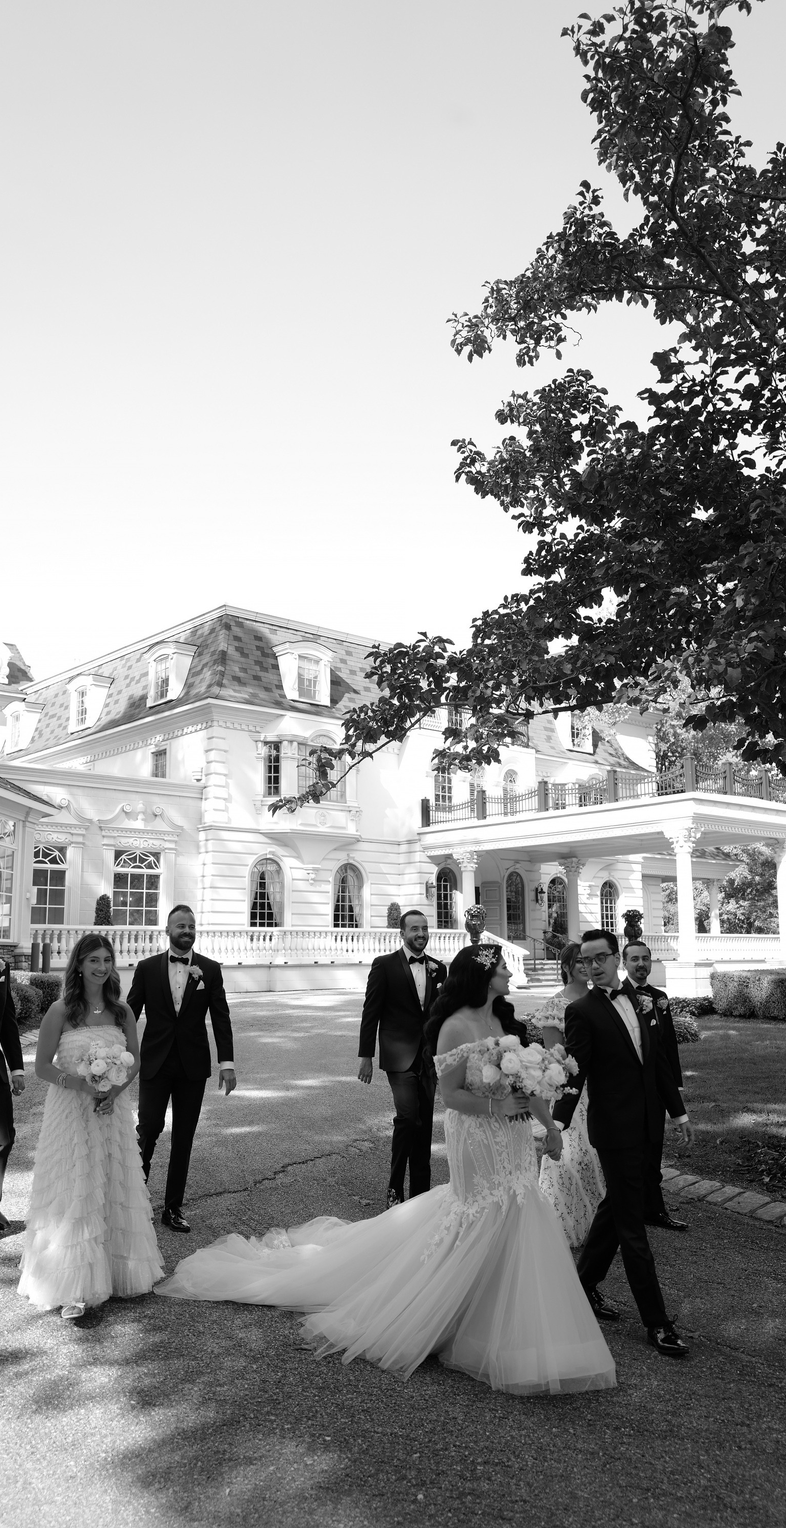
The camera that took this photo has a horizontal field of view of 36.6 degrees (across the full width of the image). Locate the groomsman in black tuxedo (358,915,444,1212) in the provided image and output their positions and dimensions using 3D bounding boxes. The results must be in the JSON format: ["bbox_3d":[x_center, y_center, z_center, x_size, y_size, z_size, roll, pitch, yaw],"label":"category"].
[{"bbox_3d":[0.100,1.874,7.756,0.600,1.840,0.530,5,-11,-30],"label":"groomsman in black tuxedo"}]

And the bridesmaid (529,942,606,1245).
[{"bbox_3d":[1.042,1.863,6.851,0.560,1.650,0.540,4,-11,-25],"label":"bridesmaid"}]

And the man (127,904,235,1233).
[{"bbox_3d":[-1.270,1.767,7.113,0.660,1.840,0.540,2,-10,-13],"label":"man"}]

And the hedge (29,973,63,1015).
[{"bbox_3d":[-6.155,4.105,21.119,0.660,0.800,0.660,5,-11,-30],"label":"hedge"}]

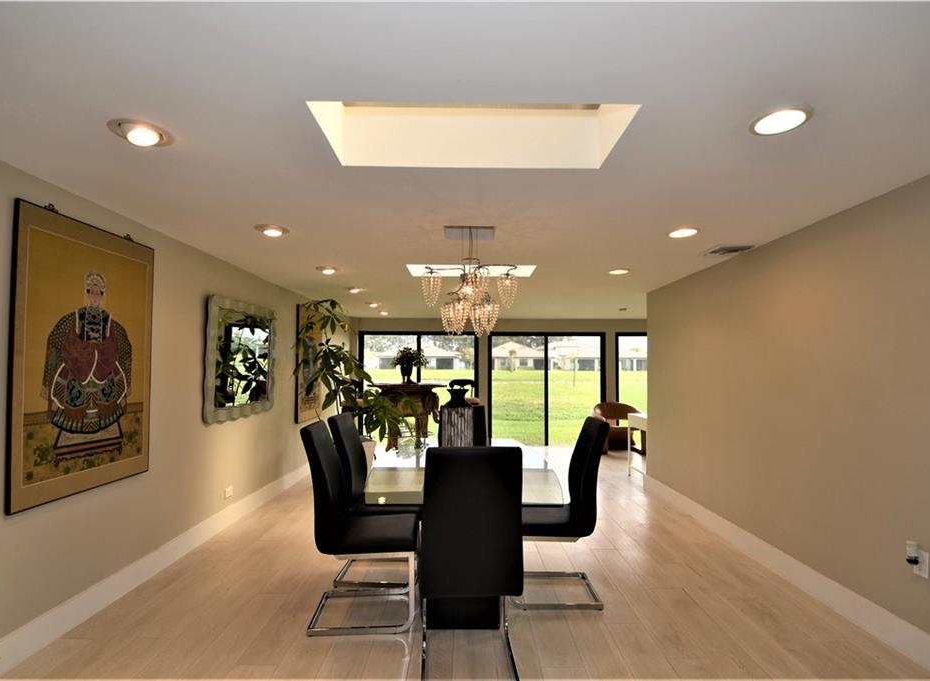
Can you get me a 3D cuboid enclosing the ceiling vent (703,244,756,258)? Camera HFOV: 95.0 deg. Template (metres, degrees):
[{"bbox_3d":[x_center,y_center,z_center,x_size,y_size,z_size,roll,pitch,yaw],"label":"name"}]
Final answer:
[{"bbox_3d":[1.993,-0.676,3.230,0.270,0.025,0.280,0,-3,1],"label":"ceiling vent"}]

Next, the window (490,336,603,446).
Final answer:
[{"bbox_3d":[1.531,0.898,7.880,2.150,2.110,0.100,0,-4,0],"label":"window"}]

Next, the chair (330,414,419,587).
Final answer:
[{"bbox_3d":[-0.565,1.046,2.921,0.610,1.060,0.430,1,-3,-4],"label":"chair"}]

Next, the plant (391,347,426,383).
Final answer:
[{"bbox_3d":[-0.981,0.442,7.591,0.600,0.660,0.600,0,-4,0],"label":"plant"}]

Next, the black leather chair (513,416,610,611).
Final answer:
[{"bbox_3d":[0.554,1.036,2.700,0.620,1.075,0.440,0,-4,0],"label":"black leather chair"}]

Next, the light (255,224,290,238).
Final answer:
[{"bbox_3d":[-1.289,-0.729,2.840,0.220,0.040,0.220,0,-4,0],"label":"light"}]

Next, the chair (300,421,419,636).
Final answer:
[{"bbox_3d":[-0.550,1.014,2.421,0.610,1.060,0.430,1,-3,-4],"label":"chair"}]

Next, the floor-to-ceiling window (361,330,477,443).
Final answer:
[{"bbox_3d":[-0.822,0.858,7.700,2.140,2.020,0.100,0,-3,1],"label":"floor-to-ceiling window"}]

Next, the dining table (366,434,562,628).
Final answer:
[{"bbox_3d":[-0.017,1.209,2.889,1.100,0.750,1.930,0,-4,0],"label":"dining table"}]

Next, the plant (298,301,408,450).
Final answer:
[{"bbox_3d":[-1.230,0.622,4.770,1.180,2.143,1.050,0,-3,1],"label":"plant"}]

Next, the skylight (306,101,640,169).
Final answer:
[{"bbox_3d":[0.028,-0.938,1.703,1.155,0.280,0.470,0,-4,0],"label":"skylight"}]

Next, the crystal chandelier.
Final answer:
[{"bbox_3d":[0.030,-0.380,2.840,0.630,0.670,0.570,0,-3,1],"label":"crystal chandelier"}]

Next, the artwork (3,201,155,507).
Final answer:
[{"bbox_3d":[-2.066,0.099,2.366,0.040,1.430,0.890,0,-4,0],"label":"artwork"}]

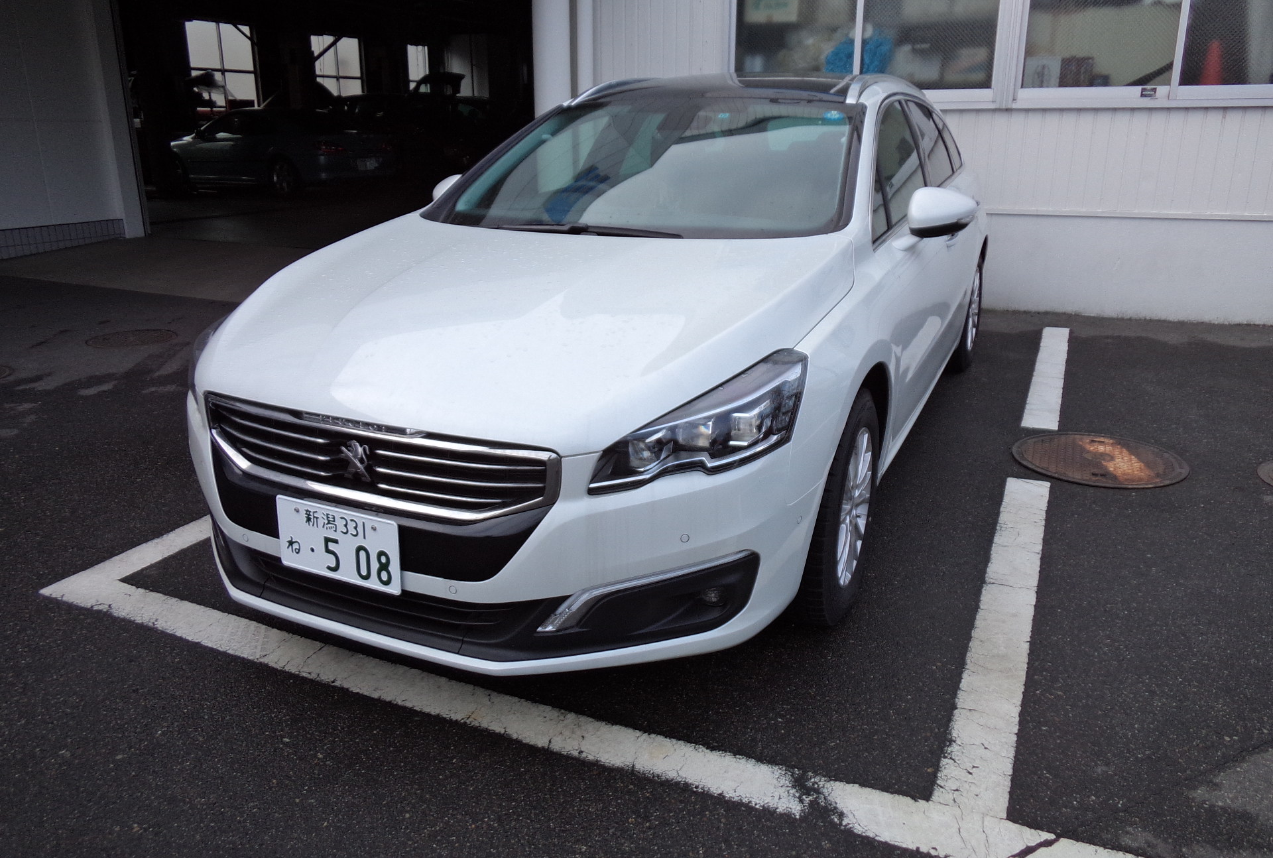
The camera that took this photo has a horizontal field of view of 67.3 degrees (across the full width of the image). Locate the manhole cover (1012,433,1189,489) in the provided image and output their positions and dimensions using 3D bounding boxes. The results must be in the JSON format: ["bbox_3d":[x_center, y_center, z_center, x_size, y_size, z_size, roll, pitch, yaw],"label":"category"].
[{"bbox_3d":[1.847,0.135,3.832,0.655,0.030,0.655,9,21,24],"label":"manhole cover"}]

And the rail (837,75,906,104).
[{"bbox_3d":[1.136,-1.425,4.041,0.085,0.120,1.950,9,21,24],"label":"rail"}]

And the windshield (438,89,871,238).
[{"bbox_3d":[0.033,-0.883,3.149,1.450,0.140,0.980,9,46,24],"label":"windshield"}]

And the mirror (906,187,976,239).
[{"bbox_3d":[0.937,-0.662,2.949,0.215,0.160,0.160,5,20,15],"label":"mirror"}]

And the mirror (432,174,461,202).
[{"bbox_3d":[-0.749,-0.916,3.696,0.215,0.160,0.160,13,23,33],"label":"mirror"}]

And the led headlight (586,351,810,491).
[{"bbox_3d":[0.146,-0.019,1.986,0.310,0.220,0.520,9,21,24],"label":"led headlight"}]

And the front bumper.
[{"bbox_3d":[-0.519,0.189,2.259,1.800,0.530,0.570,9,21,24],"label":"front bumper"}]

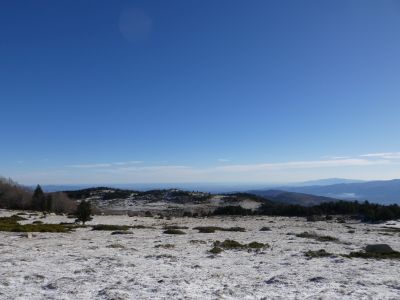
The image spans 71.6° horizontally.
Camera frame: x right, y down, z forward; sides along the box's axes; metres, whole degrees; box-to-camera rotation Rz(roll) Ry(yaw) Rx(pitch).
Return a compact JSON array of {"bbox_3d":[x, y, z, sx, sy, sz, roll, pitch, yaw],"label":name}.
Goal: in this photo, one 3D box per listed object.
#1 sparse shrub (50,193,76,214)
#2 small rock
[{"bbox_3d":[-22.151,8.714,45.000,3.900,3.500,3.600,3,-7,-26],"label":"sparse shrub"},{"bbox_3d":[6.603,3.667,10.200,0.920,0.400,0.720,-4,-8,32],"label":"small rock"}]

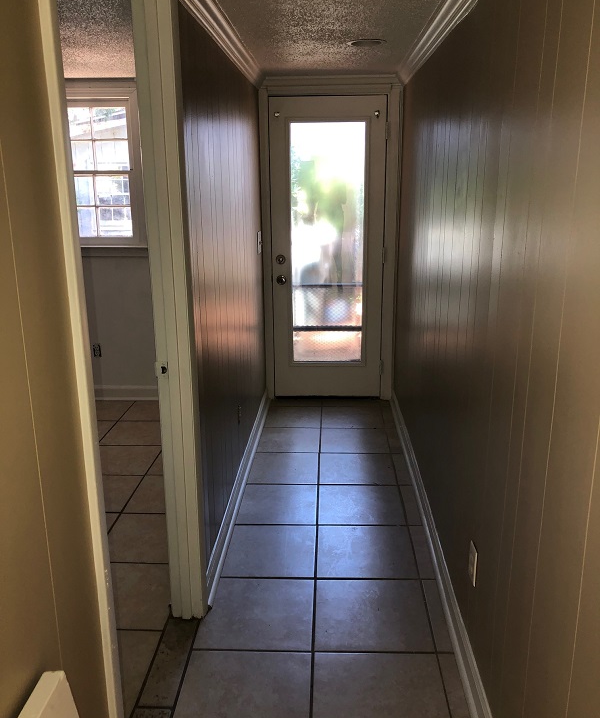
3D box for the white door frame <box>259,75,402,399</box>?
[{"bbox_3d":[0.203,-0.750,4.399,0.910,2.135,0.120,0,15,3],"label":"white door frame"}]

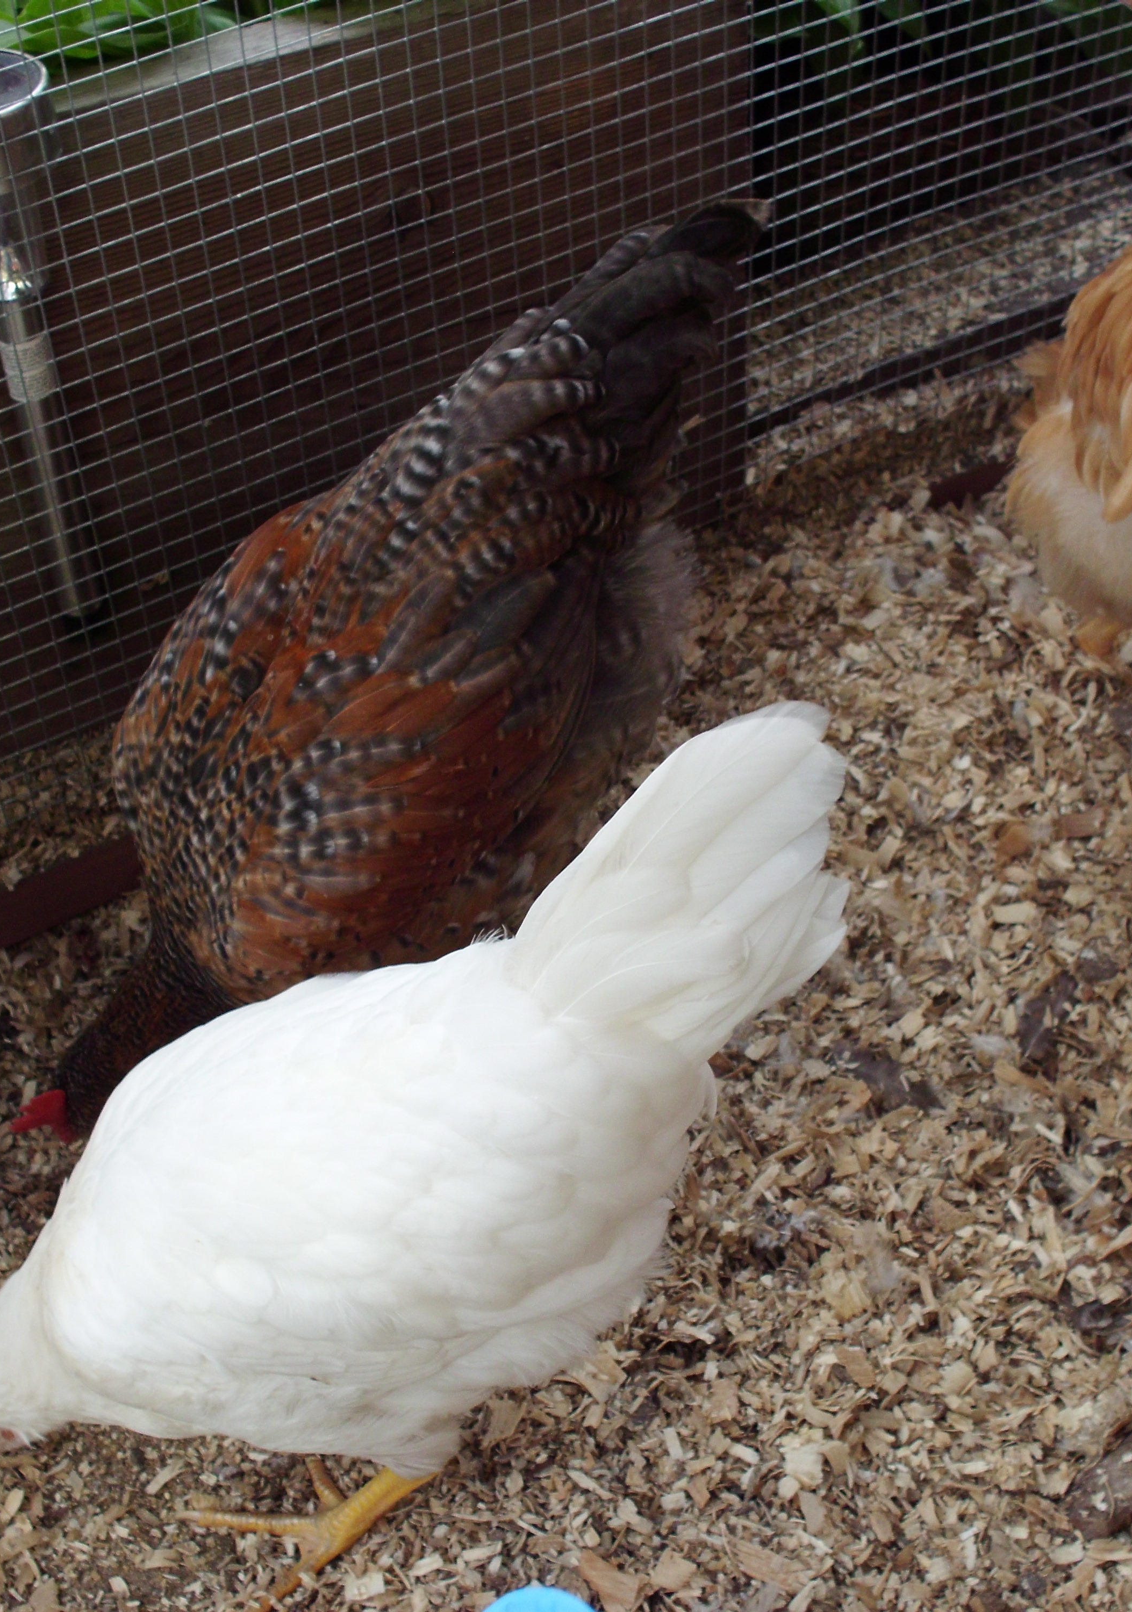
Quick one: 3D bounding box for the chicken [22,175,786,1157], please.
[{"bbox_3d":[-0.065,-0.023,0.835,0.345,0.360,0.180,-23,51,-17],"label":"chicken"}]

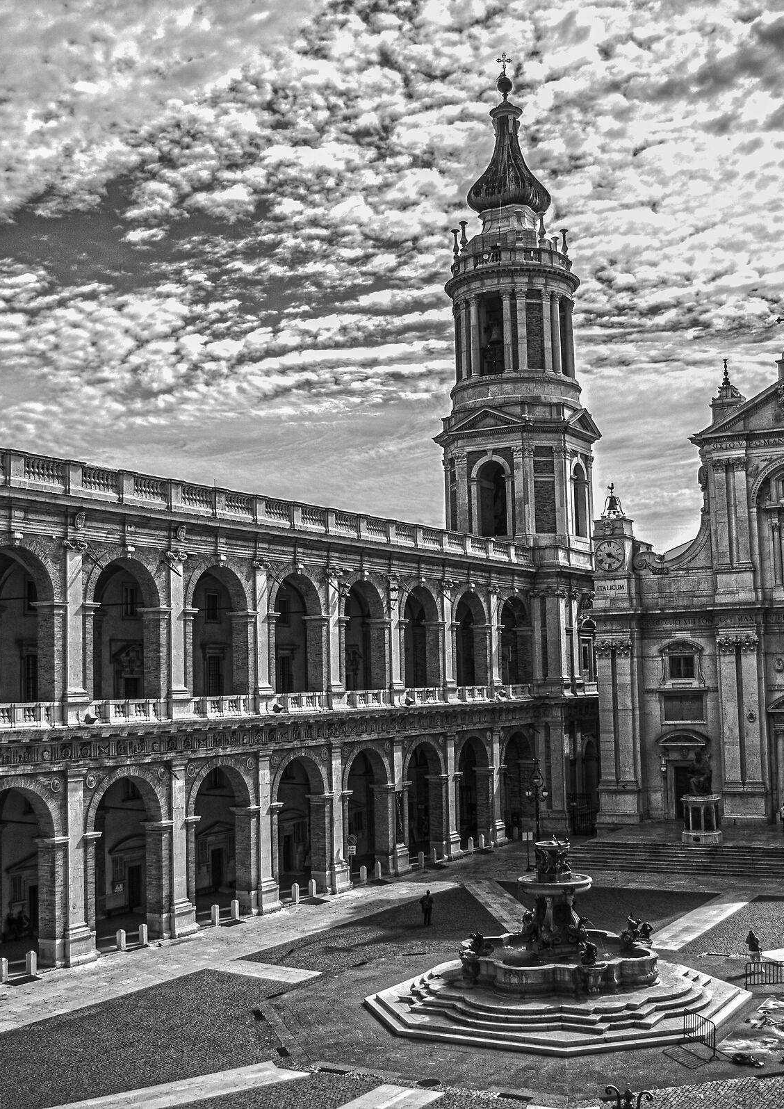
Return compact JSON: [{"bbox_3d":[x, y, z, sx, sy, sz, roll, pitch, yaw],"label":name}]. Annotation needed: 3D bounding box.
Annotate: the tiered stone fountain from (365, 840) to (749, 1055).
[{"bbox_3d":[6.006,13.209,45.175,12.500,5.800,12.500,-5,-7,30],"label":"tiered stone fountain"}]

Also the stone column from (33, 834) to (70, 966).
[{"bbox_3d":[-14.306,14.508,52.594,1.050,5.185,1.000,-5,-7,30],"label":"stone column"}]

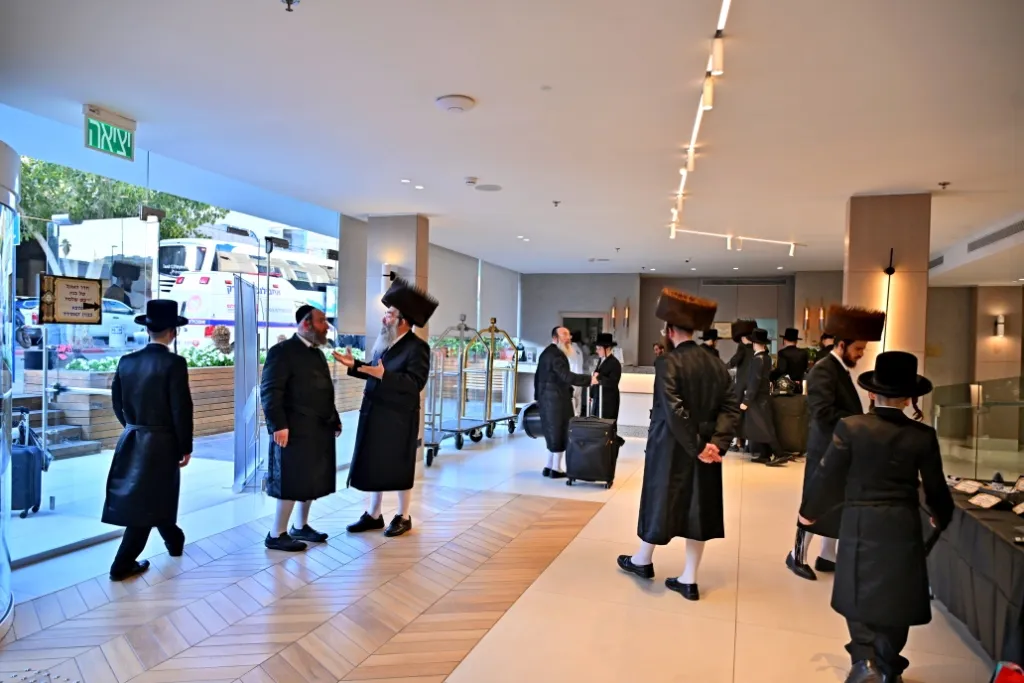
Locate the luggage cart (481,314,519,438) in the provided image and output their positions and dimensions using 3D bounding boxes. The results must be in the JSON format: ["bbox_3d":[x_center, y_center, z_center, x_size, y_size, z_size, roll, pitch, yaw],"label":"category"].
[{"bbox_3d":[-0.350,0.580,11.600,0.600,1.930,1.100,2,0,23],"label":"luggage cart"}]

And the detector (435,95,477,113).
[{"bbox_3d":[-0.367,-1.530,4.430,0.250,0.055,0.250,2,0,0],"label":"detector"}]

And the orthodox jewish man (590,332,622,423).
[{"bbox_3d":[1.124,0.708,8.097,0.420,1.630,0.440,1,0,-26],"label":"orthodox jewish man"}]

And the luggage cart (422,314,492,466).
[{"bbox_3d":[-0.760,0.570,10.000,0.600,1.930,1.120,2,0,23],"label":"luggage cart"}]

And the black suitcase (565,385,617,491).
[{"bbox_3d":[0.867,0.975,7.276,0.490,1.090,0.310,1,0,19],"label":"black suitcase"}]

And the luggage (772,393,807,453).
[{"bbox_3d":[3.926,1.174,9.659,0.520,0.820,0.320,1,0,22],"label":"luggage"}]

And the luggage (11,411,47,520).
[{"bbox_3d":[-3.919,0.929,5.308,0.380,0.860,0.230,1,0,-9],"label":"luggage"}]

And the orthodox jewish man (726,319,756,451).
[{"bbox_3d":[3.392,0.625,9.917,0.580,1.890,0.500,1,0,-15],"label":"orthodox jewish man"}]

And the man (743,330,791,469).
[{"bbox_3d":[3.301,0.702,8.917,0.500,1.740,0.540,1,0,-32],"label":"man"}]

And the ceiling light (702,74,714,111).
[{"bbox_3d":[1.120,-1.413,3.885,0.056,0.195,0.056,2,0,19],"label":"ceiling light"}]

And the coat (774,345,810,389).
[{"bbox_3d":[4.152,0.647,10.247,0.540,1.180,0.340,1,0,20],"label":"coat"}]

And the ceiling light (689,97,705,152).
[{"bbox_3d":[1.205,-1.418,4.446,0.050,0.050,1.260,1,0,11],"label":"ceiling light"}]

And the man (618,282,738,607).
[{"bbox_3d":[1.042,0.600,4.337,0.580,1.870,0.540,1,0,-30],"label":"man"}]

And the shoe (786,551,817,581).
[{"bbox_3d":[2.020,1.565,4.770,0.105,0.110,0.285,2,0,-25],"label":"shoe"}]

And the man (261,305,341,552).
[{"bbox_3d":[-1.539,0.601,4.967,0.440,1.740,0.560,1,0,21],"label":"man"}]

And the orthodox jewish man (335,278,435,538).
[{"bbox_3d":[-0.997,0.498,5.337,0.640,1.970,0.580,1,0,-26],"label":"orthodox jewish man"}]

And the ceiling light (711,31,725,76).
[{"bbox_3d":[1.023,-1.423,3.385,0.057,0.195,0.057,2,0,19],"label":"ceiling light"}]

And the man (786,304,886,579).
[{"bbox_3d":[2.270,0.690,4.820,0.600,1.860,0.520,2,0,31],"label":"man"}]

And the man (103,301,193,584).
[{"bbox_3d":[-2.420,0.615,4.550,0.540,1.770,0.480,2,0,2],"label":"man"}]

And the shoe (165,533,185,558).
[{"bbox_3d":[-2.360,1.435,4.770,0.105,0.120,0.280,2,0,-6],"label":"shoe"}]

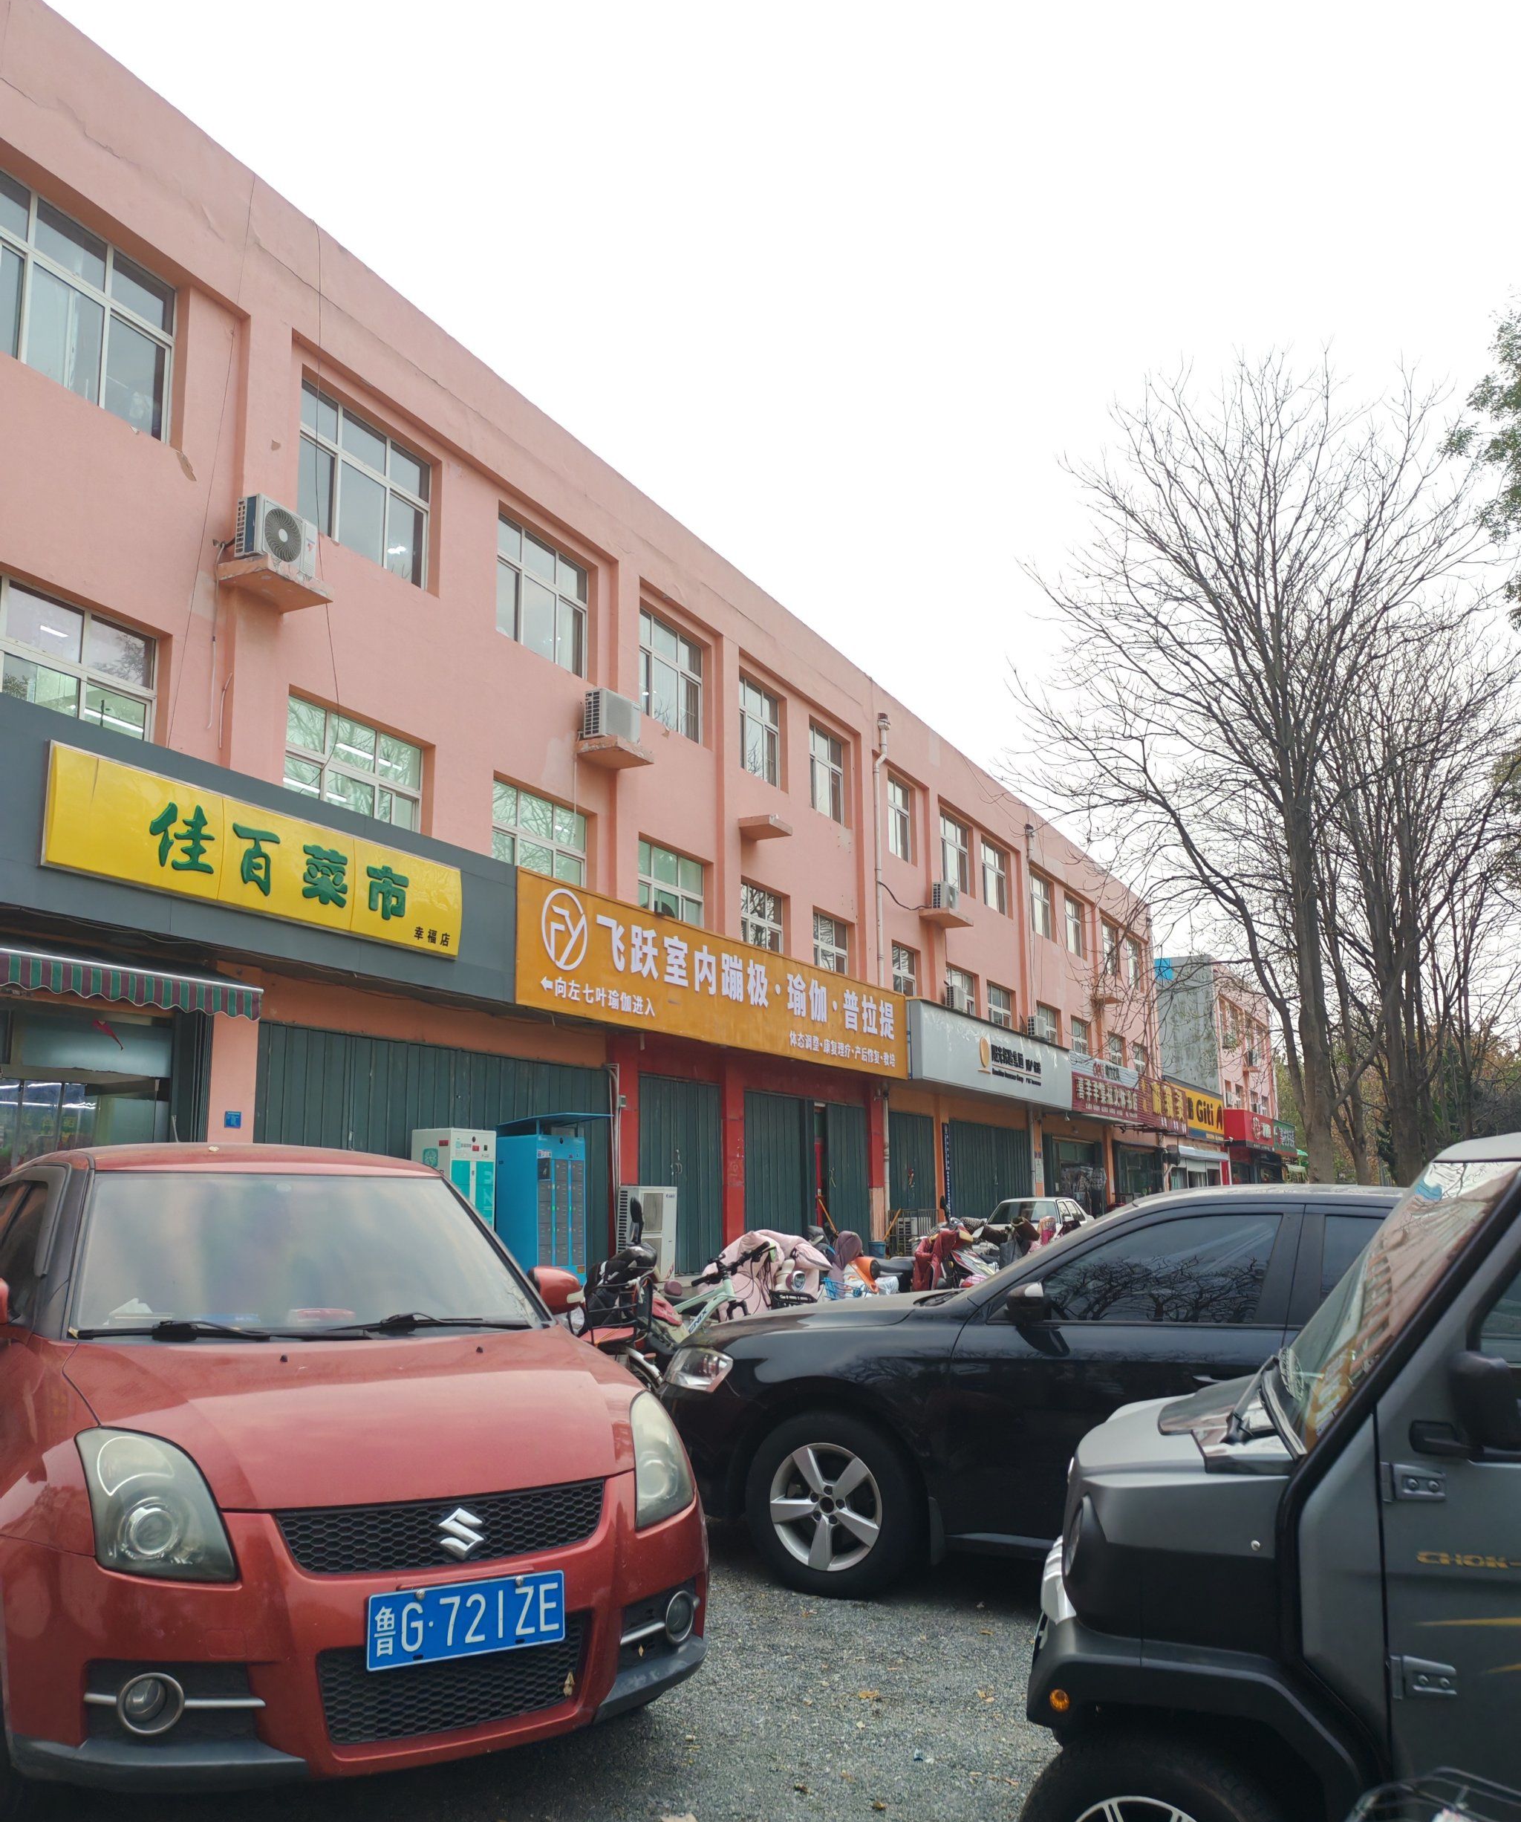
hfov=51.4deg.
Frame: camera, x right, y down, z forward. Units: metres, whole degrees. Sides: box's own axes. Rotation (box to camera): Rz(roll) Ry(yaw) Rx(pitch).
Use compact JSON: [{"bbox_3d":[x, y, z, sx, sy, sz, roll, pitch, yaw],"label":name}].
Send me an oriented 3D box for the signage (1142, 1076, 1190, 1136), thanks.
[{"bbox_3d":[13.371,6.564,52.611,0.250,1.475,8.245,-6,-12,24],"label":"signage"}]

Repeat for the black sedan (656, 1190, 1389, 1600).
[{"bbox_3d":[1.831,1.682,5.834,4.570,1.470,1.770,-6,-12,24],"label":"black sedan"}]

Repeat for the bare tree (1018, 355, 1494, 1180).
[{"bbox_3d":[7.546,-1.675,23.683,7.319,14.428,6.953,-1,-10,0],"label":"bare tree"}]

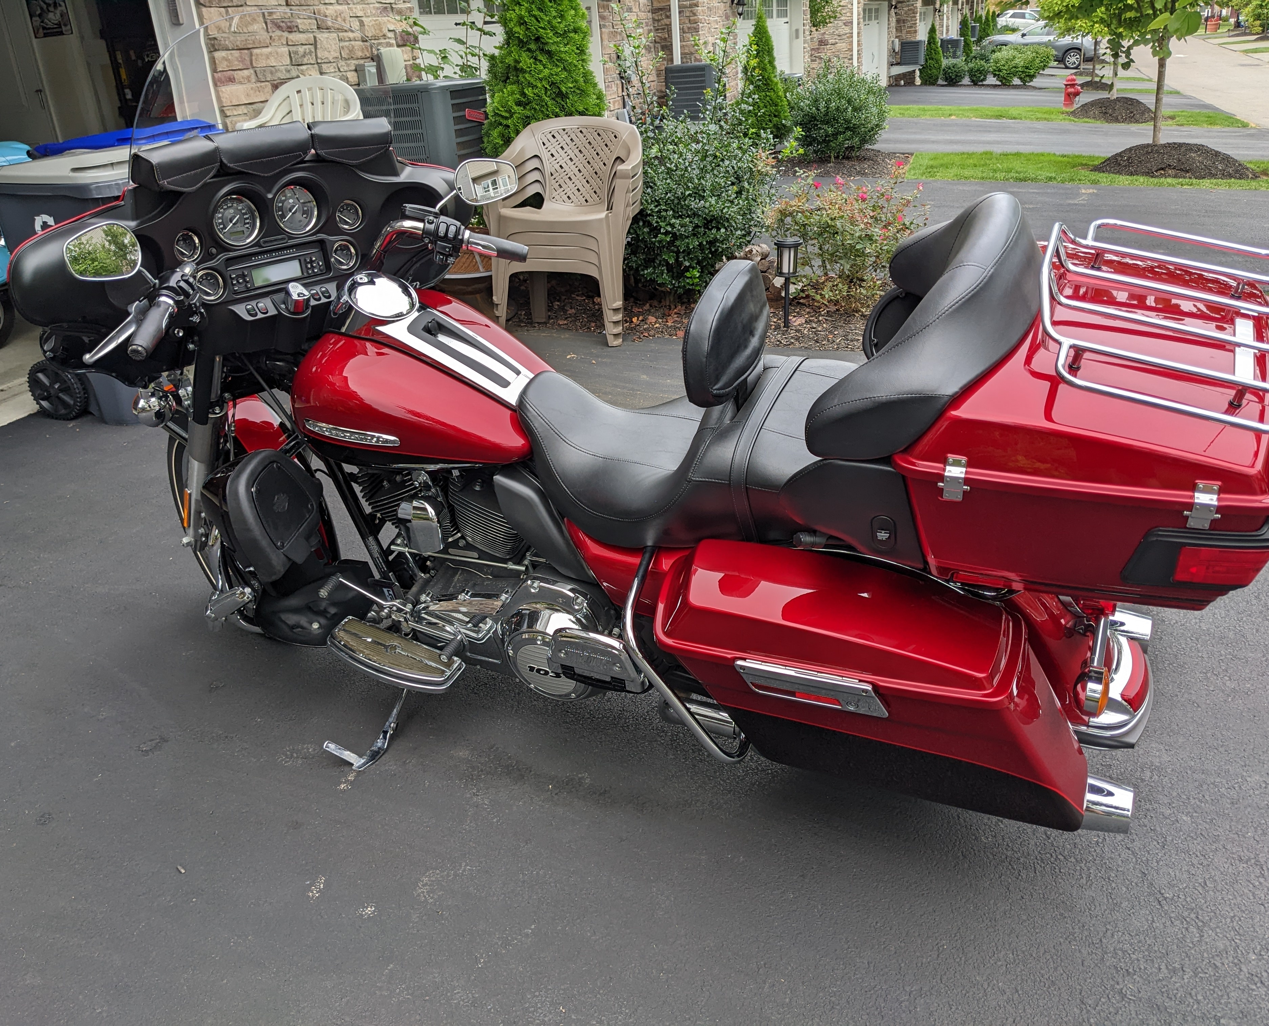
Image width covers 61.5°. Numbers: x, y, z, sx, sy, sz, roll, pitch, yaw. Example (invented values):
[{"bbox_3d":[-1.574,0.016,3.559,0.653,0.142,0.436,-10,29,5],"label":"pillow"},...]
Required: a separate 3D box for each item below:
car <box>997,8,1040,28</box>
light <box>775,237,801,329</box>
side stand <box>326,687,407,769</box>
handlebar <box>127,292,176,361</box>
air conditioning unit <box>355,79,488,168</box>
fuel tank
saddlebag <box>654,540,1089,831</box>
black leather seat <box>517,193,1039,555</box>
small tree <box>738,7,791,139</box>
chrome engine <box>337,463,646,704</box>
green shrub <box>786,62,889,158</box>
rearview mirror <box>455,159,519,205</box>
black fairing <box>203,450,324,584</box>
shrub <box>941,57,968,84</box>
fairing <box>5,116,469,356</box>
[{"bbox_3d":[23.942,-29.327,64.000,4.600,1.680,1.850,4,24,22],"label":"car"},{"bbox_3d":[0.721,-1.079,5.000,0.130,0.390,0.130,-5,22,0],"label":"light"},{"bbox_3d":[-0.595,0.477,2.400,0.150,0.170,0.220,5,24,22],"label":"side stand"},{"bbox_3d":[-0.828,-0.319,1.830,0.045,0.045,0.145,0,44,11],"label":"handlebar"},{"bbox_3d":[-1.483,-2.726,7.743,0.680,0.680,0.680,4,24,22],"label":"air conditioning unit"},{"bbox_3d":[-0.385,-0.275,2.183,0.550,0.315,0.370,10,41,21],"label":"fuel tank"},{"bbox_3d":[0.416,0.278,1.825,0.700,0.360,0.255,10,41,21],"label":"saddlebag"},{"bbox_3d":[0.201,-0.276,1.872,0.910,0.615,0.550,10,41,21],"label":"black leather seat"},{"bbox_3d":[1.972,-6.693,16.200,0.830,1.950,0.830,-5,22,0],"label":"small tree"},{"bbox_3d":[-0.291,0.103,2.400,0.600,0.460,0.420,8,34,21],"label":"chrome engine"},{"bbox_3d":[2.219,-4.392,11.600,1.100,1.020,1.100,-5,22,0],"label":"green shrub"},{"bbox_3d":[-0.327,-0.725,2.340,0.142,0.100,0.045,-14,23,-22],"label":"rearview mirror"},{"bbox_3d":[-0.790,0.010,2.270,0.210,0.280,0.200,8,34,21],"label":"black fairing"},{"bbox_3d":[9.284,-12.824,31.000,0.800,0.800,0.800,-5,22,0],"label":"shrub"},{"bbox_3d":[-0.786,-0.577,2.175,0.430,0.420,0.910,26,38,38],"label":"fairing"}]

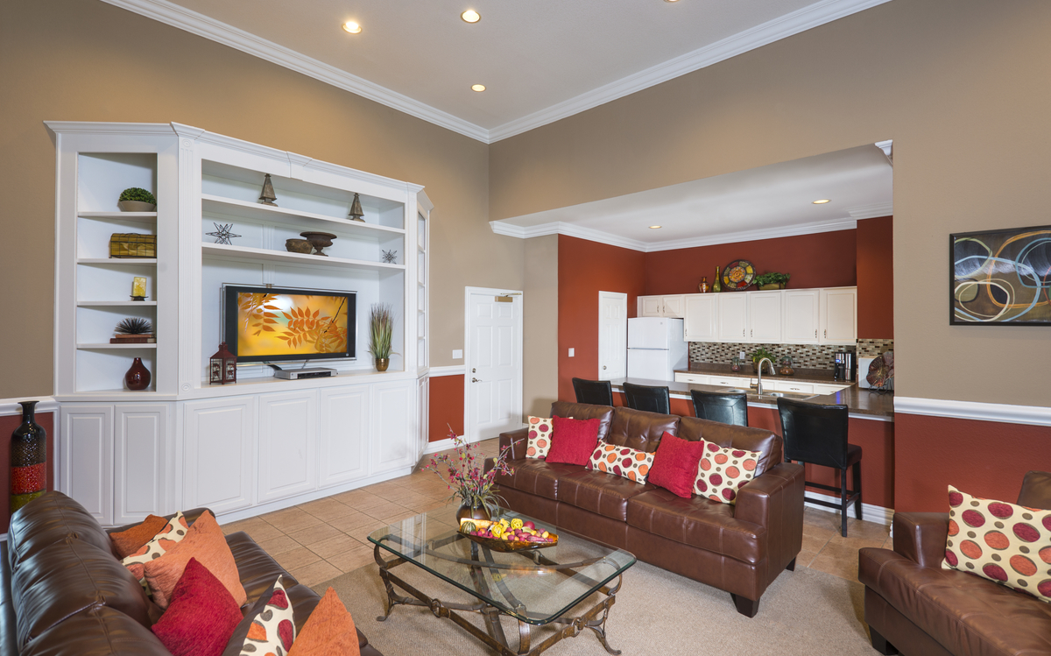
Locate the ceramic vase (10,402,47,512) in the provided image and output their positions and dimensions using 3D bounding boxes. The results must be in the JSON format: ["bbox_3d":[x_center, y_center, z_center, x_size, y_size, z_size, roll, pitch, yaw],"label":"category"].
[{"bbox_3d":[-3.485,1.040,3.479,0.176,1.055,0.176,0,0,43],"label":"ceramic vase"}]

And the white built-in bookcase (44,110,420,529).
[{"bbox_3d":[-2.074,0.020,4.690,0.730,3.060,3.465,0,0,42],"label":"white built-in bookcase"}]

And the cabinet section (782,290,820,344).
[{"bbox_3d":[3.964,-0.156,7.032,0.475,0.764,0.330,0,0,42],"label":"cabinet section"}]

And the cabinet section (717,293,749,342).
[{"bbox_3d":[3.268,-0.157,7.668,0.457,0.764,0.330,0,0,42],"label":"cabinet section"}]

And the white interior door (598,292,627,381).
[{"bbox_3d":[1.412,0.487,8.027,0.090,2.120,0.850,0,0,42],"label":"white interior door"}]

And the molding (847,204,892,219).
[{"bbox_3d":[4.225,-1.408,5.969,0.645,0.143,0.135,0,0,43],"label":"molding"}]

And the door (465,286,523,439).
[{"bbox_3d":[-0.421,0.507,7.008,0.100,2.105,1.110,0,0,43],"label":"door"}]

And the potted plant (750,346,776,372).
[{"bbox_3d":[3.441,0.464,7.178,0.360,0.390,0.340,0,0,42],"label":"potted plant"}]

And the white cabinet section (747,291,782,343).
[{"bbox_3d":[3.613,-0.157,7.353,0.477,0.764,0.330,0,0,42],"label":"white cabinet section"}]

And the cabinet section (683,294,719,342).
[{"bbox_3d":[2.899,-0.158,8.005,0.542,0.764,0.330,0,0,42],"label":"cabinet section"}]

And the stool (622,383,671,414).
[{"bbox_3d":[1.350,1.064,5.020,0.487,1.000,0.562,0,0,43],"label":"stool"}]

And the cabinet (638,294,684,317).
[{"bbox_3d":[2.357,-0.348,8.377,0.840,0.385,0.335,0,0,43],"label":"cabinet"}]

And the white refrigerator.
[{"bbox_3d":[2.185,0.706,8.181,0.725,1.703,0.750,0,0,43],"label":"white refrigerator"}]

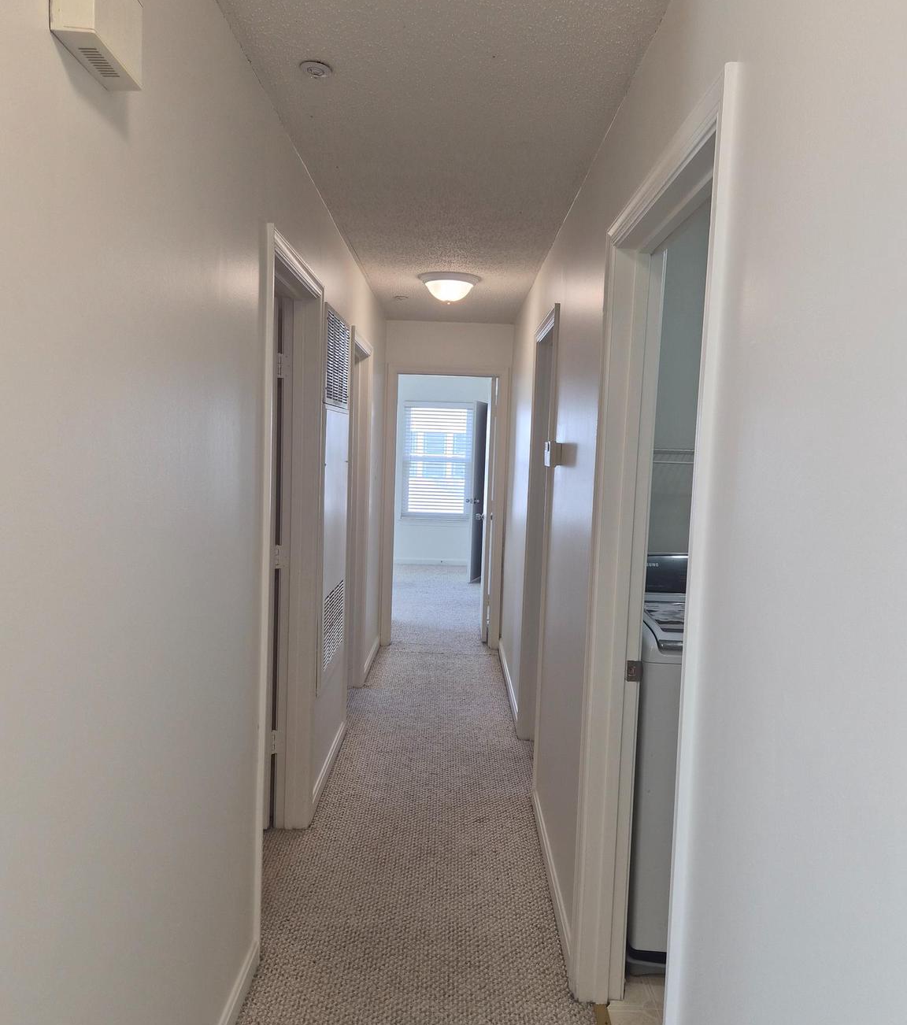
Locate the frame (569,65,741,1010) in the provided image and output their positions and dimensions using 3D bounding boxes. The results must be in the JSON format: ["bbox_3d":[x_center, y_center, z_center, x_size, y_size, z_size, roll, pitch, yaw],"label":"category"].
[{"bbox_3d":[0.442,0.348,1.748,0.145,2.115,0.930,2,5,0],"label":"frame"}]

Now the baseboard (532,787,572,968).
[{"bbox_3d":[0.345,1.260,2.841,0.015,0.112,1.100,2,5,0],"label":"baseboard"}]

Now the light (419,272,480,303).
[{"bbox_3d":[-0.022,-1.191,4.323,0.333,0.129,0.333,2,5,0],"label":"light"}]

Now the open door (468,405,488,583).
[{"bbox_3d":[0.311,-0.237,9.351,0.045,2.030,0.700,3,5,16],"label":"open door"}]

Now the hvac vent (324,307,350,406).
[{"bbox_3d":[-0.506,-0.662,3.539,0.022,0.385,0.700,2,5,0],"label":"hvac vent"}]

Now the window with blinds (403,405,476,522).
[{"bbox_3d":[-0.207,-0.660,10.311,0.880,1.500,0.080,2,5,0],"label":"window with blinds"}]

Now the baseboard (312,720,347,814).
[{"bbox_3d":[-0.572,1.159,3.687,0.015,0.112,0.920,2,5,0],"label":"baseboard"}]

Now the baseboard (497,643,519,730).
[{"bbox_3d":[0.349,1.072,5.153,0.015,0.112,1.820,2,5,0],"label":"baseboard"}]

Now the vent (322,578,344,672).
[{"bbox_3d":[-0.549,0.509,3.694,0.022,0.330,0.620,2,5,0],"label":"vent"}]

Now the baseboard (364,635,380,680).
[{"bbox_3d":[-0.568,1.004,5.590,0.015,0.112,0.980,2,5,0],"label":"baseboard"}]

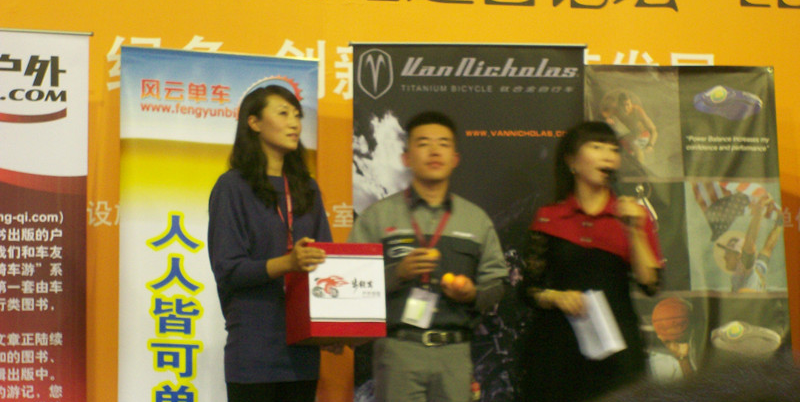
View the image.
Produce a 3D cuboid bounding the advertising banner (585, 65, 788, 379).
[{"bbox_3d":[1.090,0.340,8.150,0.760,1.700,0.030,-2,-7,-7],"label":"advertising banner"}]

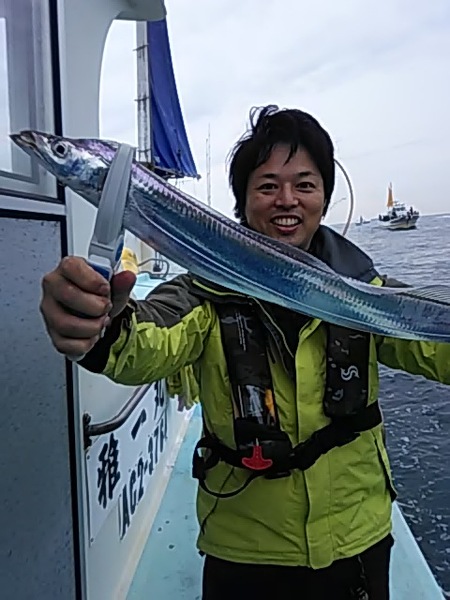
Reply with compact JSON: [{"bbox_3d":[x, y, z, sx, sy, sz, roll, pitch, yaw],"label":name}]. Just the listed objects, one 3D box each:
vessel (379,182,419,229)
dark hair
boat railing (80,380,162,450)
[{"bbox_3d":[28.232,-15.090,78.742,3.300,8.200,11.500,-7,8,-12],"label":"vessel"},{"bbox_3d":[0.112,-0.265,0.950,0.200,0.240,0.225,-1,10,6],"label":"dark hair"},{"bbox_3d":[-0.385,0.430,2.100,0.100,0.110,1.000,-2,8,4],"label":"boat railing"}]

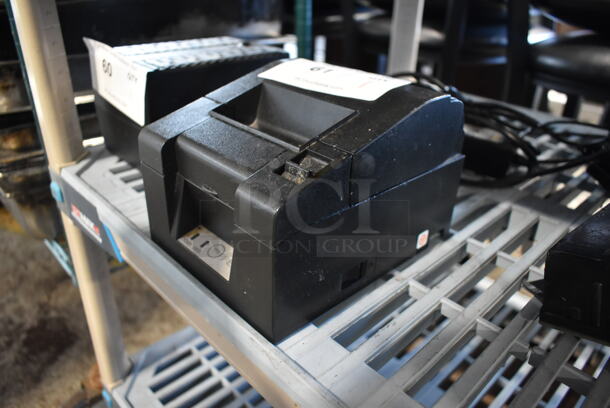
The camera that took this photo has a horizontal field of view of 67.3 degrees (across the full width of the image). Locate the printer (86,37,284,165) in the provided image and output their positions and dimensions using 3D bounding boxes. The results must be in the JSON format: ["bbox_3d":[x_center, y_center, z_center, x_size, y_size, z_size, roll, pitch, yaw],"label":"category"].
[{"bbox_3d":[-0.119,-0.110,0.497,0.167,0.108,0.121,-23,38,-40],"label":"printer"}]

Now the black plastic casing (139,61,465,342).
[{"bbox_3d":[0.005,-0.031,0.342,0.198,0.125,0.146,-22,36,-39],"label":"black plastic casing"}]

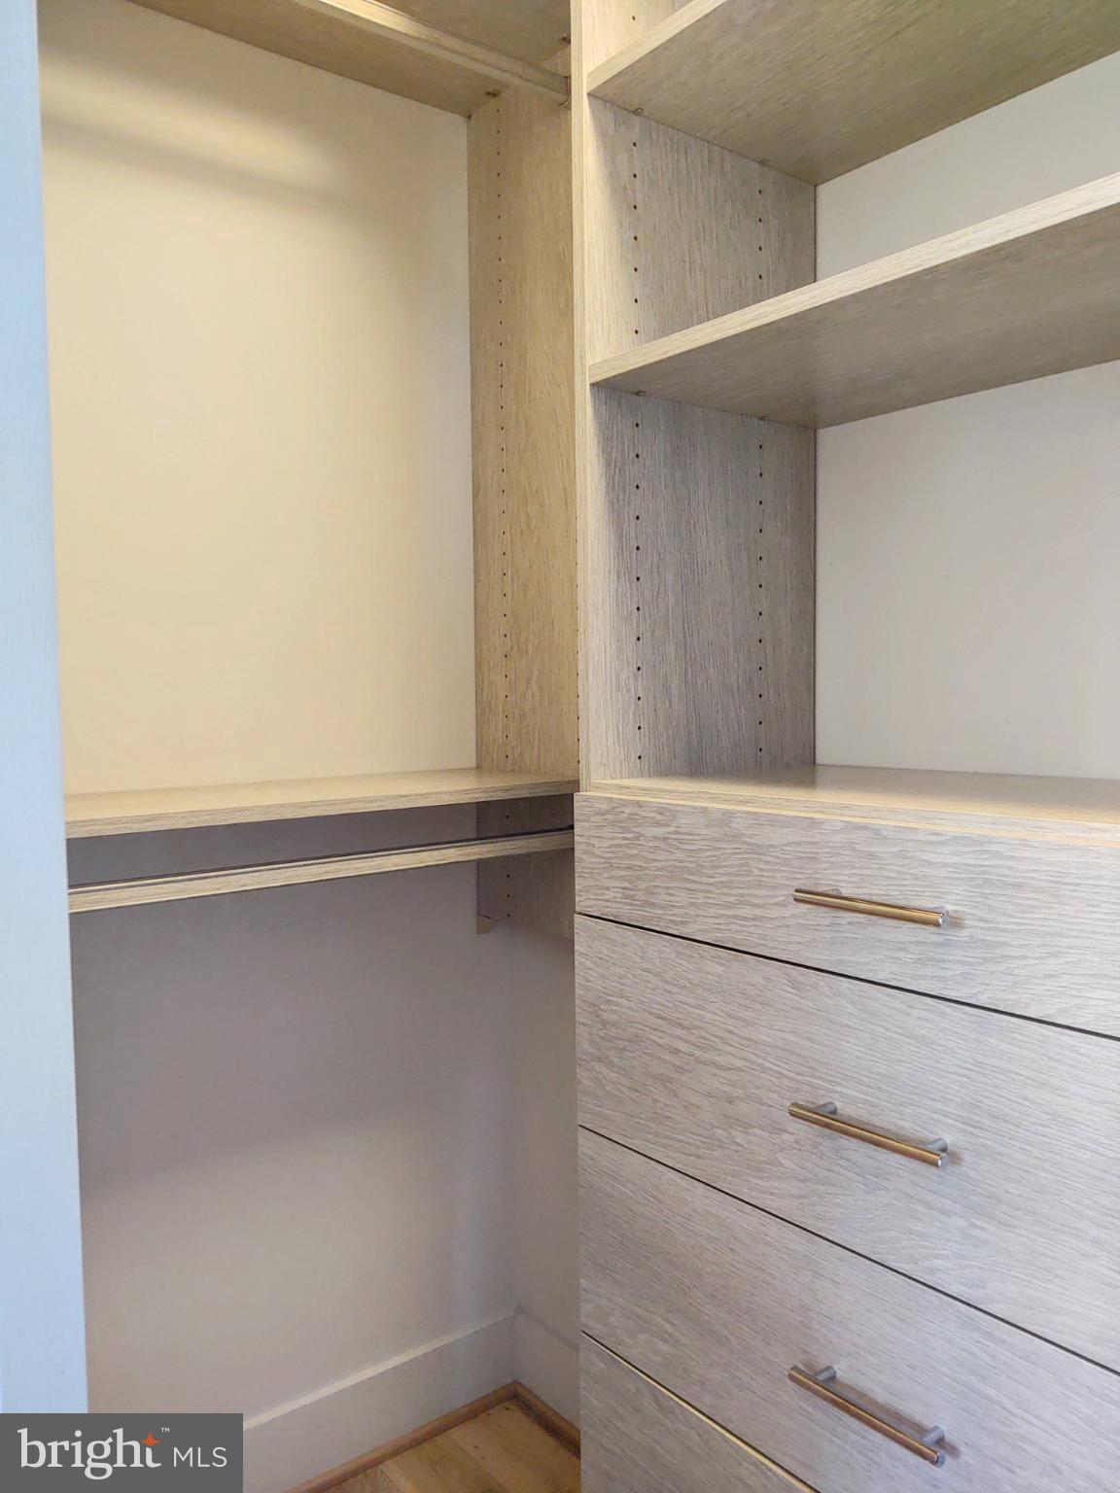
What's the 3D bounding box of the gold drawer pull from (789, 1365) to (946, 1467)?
[{"bbox_3d":[0.244,0.520,0.914,0.032,0.011,0.138,-3,4,-38],"label":"gold drawer pull"}]

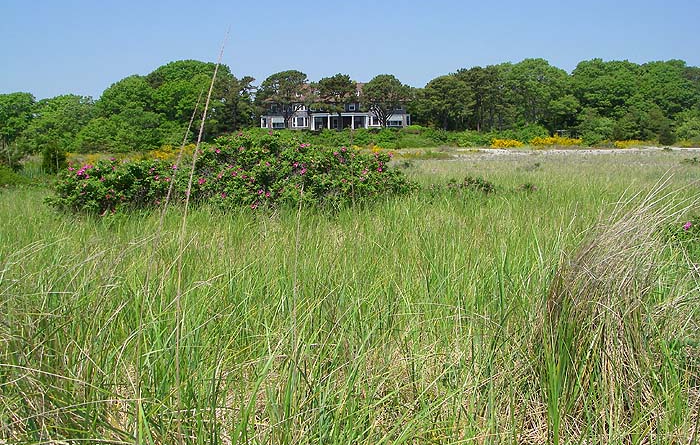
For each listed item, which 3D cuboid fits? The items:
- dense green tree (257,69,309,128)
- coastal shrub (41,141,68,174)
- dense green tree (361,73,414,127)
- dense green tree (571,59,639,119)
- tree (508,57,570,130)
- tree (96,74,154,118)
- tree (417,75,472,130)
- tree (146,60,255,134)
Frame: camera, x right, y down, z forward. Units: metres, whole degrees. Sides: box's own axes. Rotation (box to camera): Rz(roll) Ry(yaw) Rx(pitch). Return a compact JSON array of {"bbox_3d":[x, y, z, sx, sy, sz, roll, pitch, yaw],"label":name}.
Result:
[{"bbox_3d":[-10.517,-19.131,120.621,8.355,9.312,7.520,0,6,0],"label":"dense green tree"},{"bbox_3d":[-13.032,-2.909,33.887,1.238,1.407,1.176,0,6,0],"label":"coastal shrub"},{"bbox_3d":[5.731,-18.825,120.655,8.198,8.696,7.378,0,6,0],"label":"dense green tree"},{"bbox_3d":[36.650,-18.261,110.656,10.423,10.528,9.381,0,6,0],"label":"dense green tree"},{"bbox_3d":[27.628,-18.660,112.623,9.429,10.570,8.486,0,6,0],"label":"tree"},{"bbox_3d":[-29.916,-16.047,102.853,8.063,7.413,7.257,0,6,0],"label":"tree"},{"bbox_3d":[14.596,-18.440,118.685,8.685,8.708,7.816,0,6,0],"label":"tree"},{"bbox_3d":[-21.682,-17.835,110.703,15.354,10.822,11.516,0,6,0],"label":"tree"}]

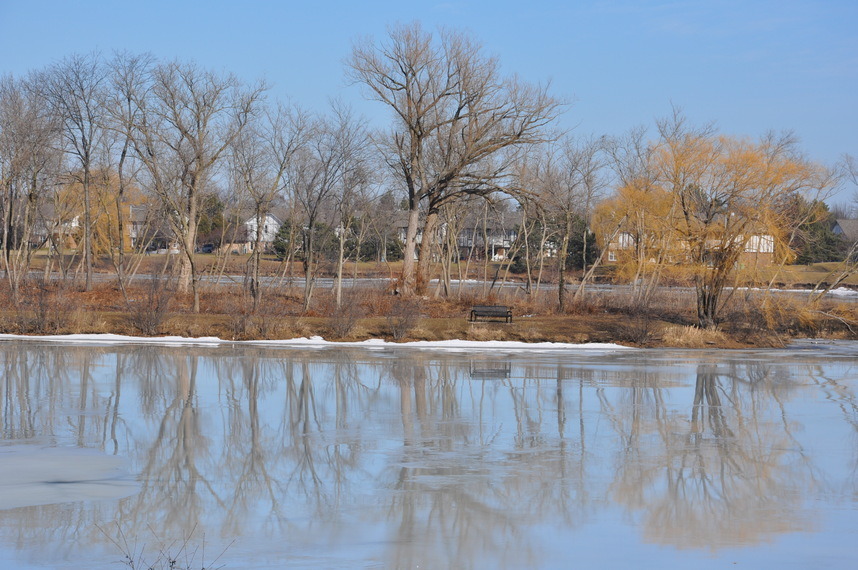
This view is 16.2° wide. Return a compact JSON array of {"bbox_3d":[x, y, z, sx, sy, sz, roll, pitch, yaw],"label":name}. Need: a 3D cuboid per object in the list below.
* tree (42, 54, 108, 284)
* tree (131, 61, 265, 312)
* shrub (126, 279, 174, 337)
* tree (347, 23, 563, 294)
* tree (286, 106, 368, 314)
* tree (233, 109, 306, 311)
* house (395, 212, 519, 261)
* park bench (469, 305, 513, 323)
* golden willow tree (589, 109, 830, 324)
[{"bbox_3d":[-20.343,-6.438,173.000,3.780,13.730,3.600,1,1,0],"label":"tree"},{"bbox_3d":[-13.400,-5.875,175.000,7.760,14.240,7.500,1,1,0],"label":"tree"},{"bbox_3d":[-13.407,1.075,144.500,2.290,2.770,2.200,1,1,0],"label":"shrub"},{"bbox_3d":[1.484,-7.335,176.000,12.570,15.890,11.500,1,1,0],"label":"tree"},{"bbox_3d":[-5.170,-3.871,154.000,3.970,10.440,3.800,1,1,0],"label":"tree"},{"bbox_3d":[-8.072,-3.947,153.000,3.740,10.580,3.700,1,1,0],"label":"tree"},{"bbox_3d":[4.457,-7.861,490.000,19.500,8.000,10.500,1,1,0],"label":"house"},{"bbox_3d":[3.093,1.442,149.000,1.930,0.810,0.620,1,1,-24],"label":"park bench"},{"bbox_3d":[14.499,-3.264,153.000,12.040,10.930,10.500,1,1,0],"label":"golden willow tree"}]

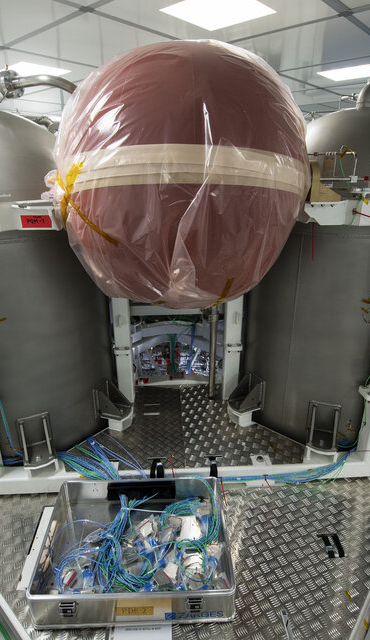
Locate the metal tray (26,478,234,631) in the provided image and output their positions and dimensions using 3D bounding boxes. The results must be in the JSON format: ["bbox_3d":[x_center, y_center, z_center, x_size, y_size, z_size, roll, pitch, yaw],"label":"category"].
[{"bbox_3d":[-0.195,0.936,1.568,0.720,0.180,0.510,-2,21,-3],"label":"metal tray"}]

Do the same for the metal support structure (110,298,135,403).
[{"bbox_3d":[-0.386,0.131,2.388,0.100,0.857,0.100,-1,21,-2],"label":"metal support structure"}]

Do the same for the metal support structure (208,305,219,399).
[{"bbox_3d":[0.182,0.169,2.409,0.050,0.750,0.050,-1,21,-2],"label":"metal support structure"}]

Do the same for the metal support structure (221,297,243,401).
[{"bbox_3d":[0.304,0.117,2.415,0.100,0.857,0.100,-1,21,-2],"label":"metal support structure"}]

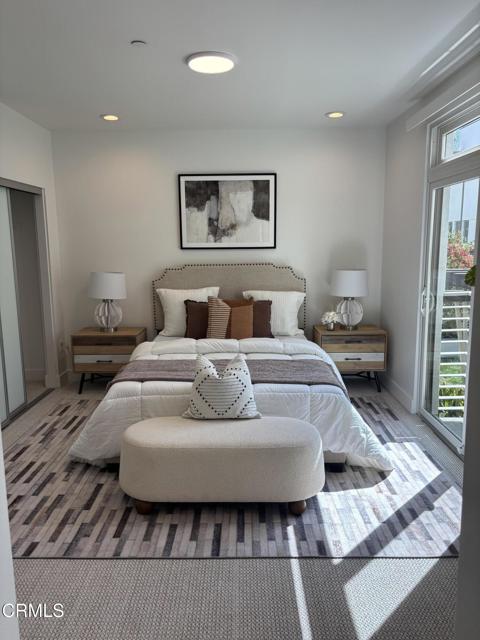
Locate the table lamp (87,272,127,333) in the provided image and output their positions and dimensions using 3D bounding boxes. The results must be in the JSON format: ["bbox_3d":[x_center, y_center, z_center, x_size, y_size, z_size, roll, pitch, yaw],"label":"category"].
[{"bbox_3d":[-1.381,-0.177,5.015,0.392,0.630,0.390,-1,9,0],"label":"table lamp"}]

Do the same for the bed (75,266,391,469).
[{"bbox_3d":[-0.073,0.219,4.148,2.120,1.335,2.200,-1,9,0],"label":"bed"}]

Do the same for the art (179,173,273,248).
[{"bbox_3d":[-0.127,-1.163,5.155,1.029,0.793,0.030,-1,9,1],"label":"art"}]

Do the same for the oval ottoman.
[{"bbox_3d":[-0.105,0.873,2.901,1.235,0.440,0.490,-1,9,0],"label":"oval ottoman"}]

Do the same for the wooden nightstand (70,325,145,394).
[{"bbox_3d":[-1.375,0.438,5.114,0.665,0.625,0.400,-1,9,0],"label":"wooden nightstand"}]

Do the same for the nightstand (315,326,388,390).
[{"bbox_3d":[1.159,0.413,5.092,0.665,0.625,0.400,-1,9,0],"label":"nightstand"}]

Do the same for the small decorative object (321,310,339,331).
[{"bbox_3d":[0.935,0.015,5.000,0.185,0.205,0.180,-1,9,0],"label":"small decorative object"}]

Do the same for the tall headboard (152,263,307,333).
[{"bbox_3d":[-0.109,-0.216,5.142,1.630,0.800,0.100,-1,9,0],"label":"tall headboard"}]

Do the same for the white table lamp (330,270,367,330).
[{"bbox_3d":[1.136,-0.208,4.992,0.392,0.645,0.390,-1,9,0],"label":"white table lamp"}]

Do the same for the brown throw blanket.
[{"bbox_3d":[-0.073,0.438,3.839,1.740,0.200,0.600,-1,9,0],"label":"brown throw blanket"}]

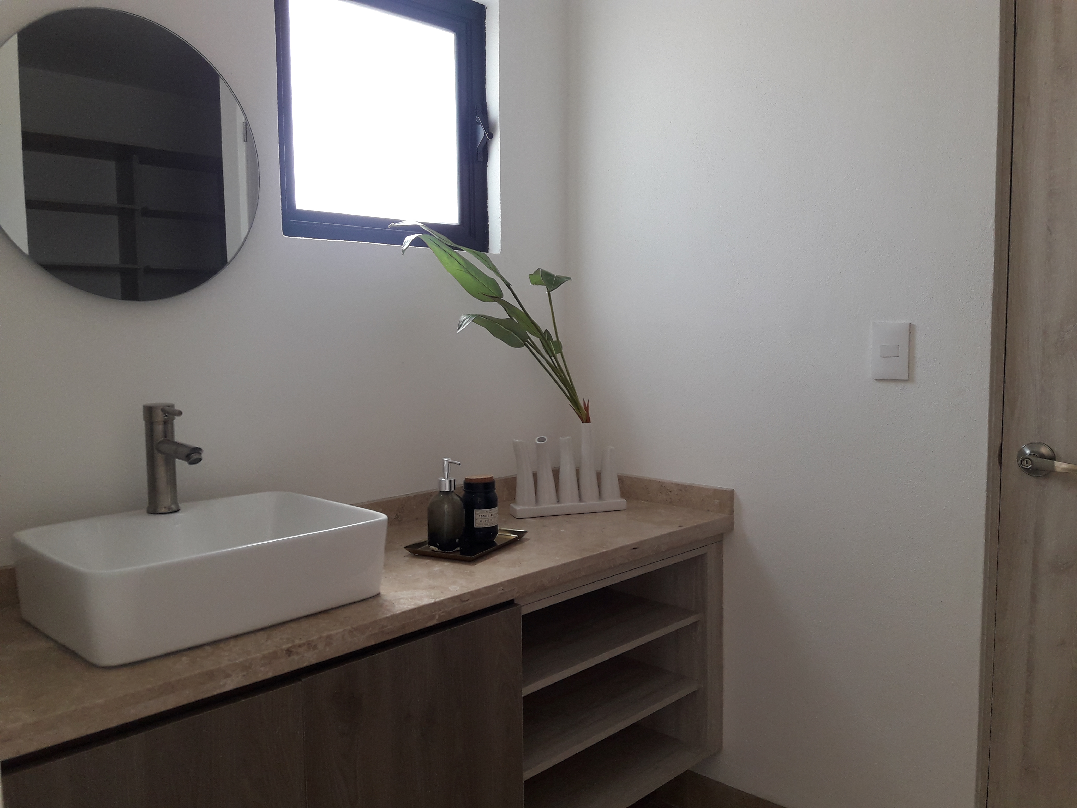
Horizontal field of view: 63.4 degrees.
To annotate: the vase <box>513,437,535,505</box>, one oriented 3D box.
[{"bbox_3d":[-0.034,0.167,2.104,0.053,0.155,0.051,-1,5,0],"label":"vase"}]

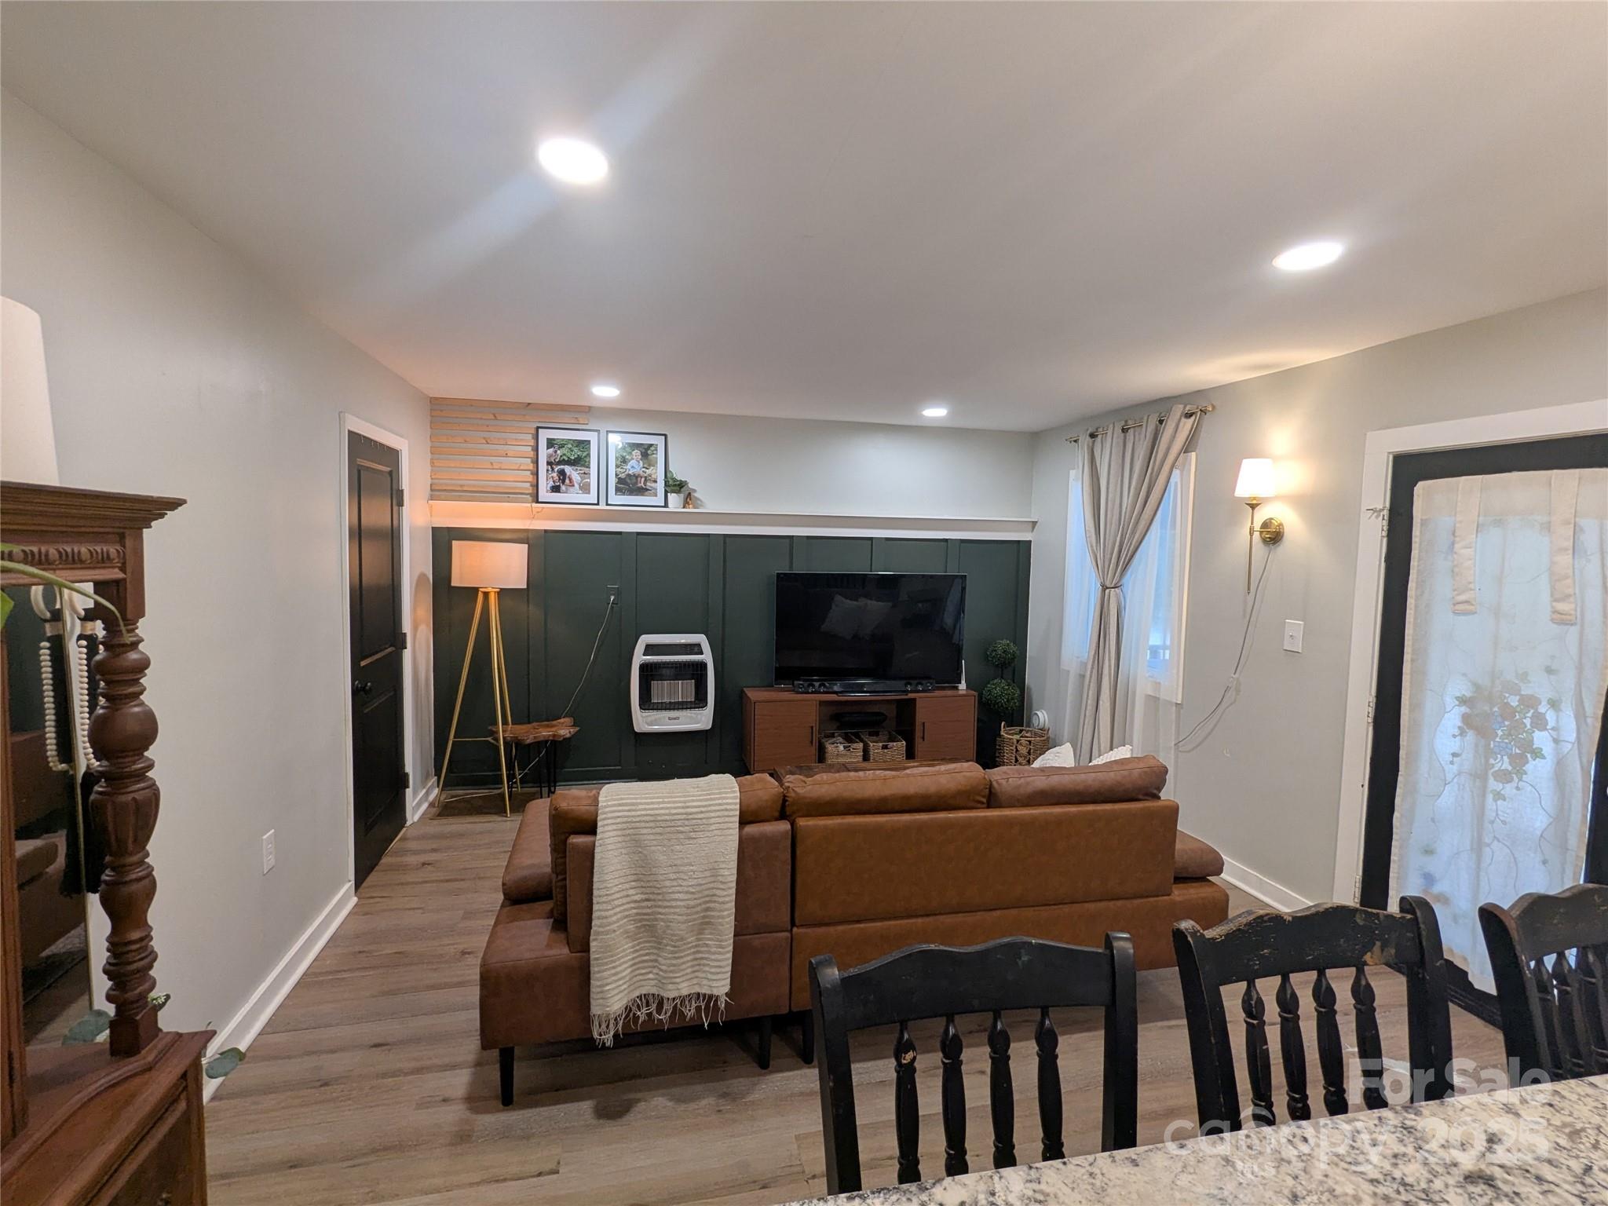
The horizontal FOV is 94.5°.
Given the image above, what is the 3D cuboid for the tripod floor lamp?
[{"bbox_3d":[-1.912,0.429,4.399,0.520,1.575,0.480,0,5,-13],"label":"tripod floor lamp"}]

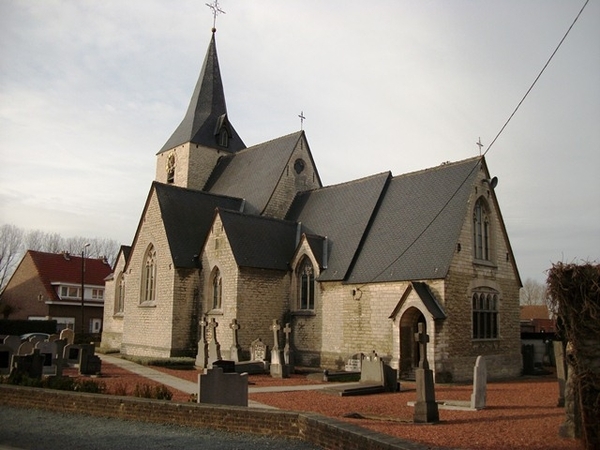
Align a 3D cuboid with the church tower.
[{"bbox_3d":[-5.972,-2.705,34.634,4.340,20.360,4.340,9,-13,-41],"label":"church tower"}]

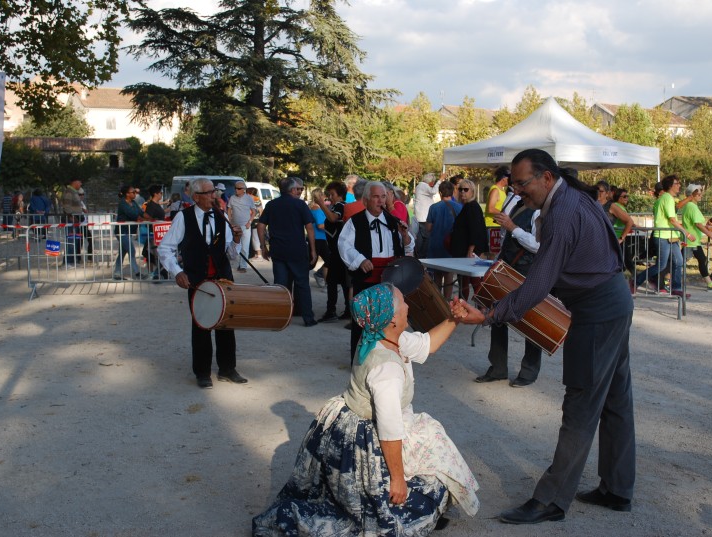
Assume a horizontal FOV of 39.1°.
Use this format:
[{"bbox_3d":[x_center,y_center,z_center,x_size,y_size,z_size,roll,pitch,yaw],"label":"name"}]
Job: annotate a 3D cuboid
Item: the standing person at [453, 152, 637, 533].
[{"bbox_3d":[0.913,0.327,4.863,0.830,1.790,0.580,-1,5,-9],"label":"standing person"}]

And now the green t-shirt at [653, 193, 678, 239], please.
[{"bbox_3d":[4.482,-0.759,14.486,0.360,0.660,0.500,0,5,3],"label":"green t-shirt"}]

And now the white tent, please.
[{"bbox_3d":[3.904,-1.722,20.117,3.000,3.340,3.000,-4,6,-37],"label":"white tent"}]

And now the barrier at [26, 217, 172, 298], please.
[{"bbox_3d":[-3.482,-0.073,14.543,2.450,1.080,0.480,0,5,0],"label":"barrier"}]

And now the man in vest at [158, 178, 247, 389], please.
[{"bbox_3d":[-1.257,0.114,8.237,0.660,1.700,0.500,-2,5,-22],"label":"man in vest"}]

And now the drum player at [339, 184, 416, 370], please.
[{"bbox_3d":[0.171,0.100,8.386,0.640,1.680,0.500,-1,5,-5],"label":"drum player"}]

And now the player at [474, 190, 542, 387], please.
[{"bbox_3d":[1.294,0.090,8.285,0.600,1.700,0.580,-5,6,-44],"label":"player"}]

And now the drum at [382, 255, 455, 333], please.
[{"bbox_3d":[0.520,0.249,8.279,0.360,0.360,0.740,-11,-33,17],"label":"drum"}]

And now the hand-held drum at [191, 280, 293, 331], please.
[{"bbox_3d":[-0.921,0.266,8.189,0.380,0.380,0.750,3,6,39],"label":"hand-held drum"}]

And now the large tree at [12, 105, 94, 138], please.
[{"bbox_3d":[-17.340,-6.185,57.688,5.200,6.449,5.000,0,5,0],"label":"large tree"}]

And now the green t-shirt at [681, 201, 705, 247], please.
[{"bbox_3d":[5.077,-0.678,15.095,0.340,0.670,0.480,0,5,3],"label":"green t-shirt"}]

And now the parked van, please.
[{"bbox_3d":[-3.745,-1.682,28.959,1.900,1.940,4.500,1,5,20],"label":"parked van"}]

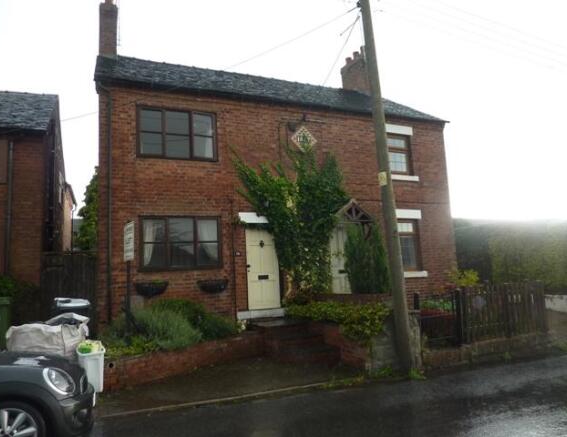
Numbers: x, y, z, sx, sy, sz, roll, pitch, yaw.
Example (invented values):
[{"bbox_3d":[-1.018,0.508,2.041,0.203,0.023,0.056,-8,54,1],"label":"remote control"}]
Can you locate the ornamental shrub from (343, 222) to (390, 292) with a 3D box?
[{"bbox_3d":[2.175,1.083,10.745,1.150,1.920,1.100,0,-7,-24],"label":"ornamental shrub"}]

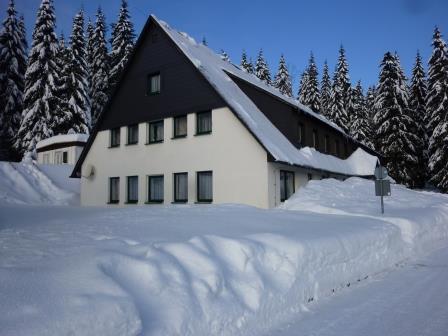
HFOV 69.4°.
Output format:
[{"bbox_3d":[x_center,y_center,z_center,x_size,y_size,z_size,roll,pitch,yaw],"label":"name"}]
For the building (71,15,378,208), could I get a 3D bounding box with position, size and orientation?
[{"bbox_3d":[4.449,-1.934,29.347,14.606,11.090,30.000,-4,-6,34],"label":"building"}]

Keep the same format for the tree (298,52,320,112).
[{"bbox_3d":[13.910,-7.009,51.019,4.300,23.198,4.300,-1,-5,0],"label":"tree"}]

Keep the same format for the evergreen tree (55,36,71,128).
[{"bbox_3d":[-22.807,-8.349,45.073,3.600,21.918,3.600,-1,-5,0],"label":"evergreen tree"}]

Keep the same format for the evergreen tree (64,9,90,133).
[{"bbox_3d":[-17.958,-8.865,39.078,4.200,21.793,4.200,-1,-5,0],"label":"evergreen tree"}]

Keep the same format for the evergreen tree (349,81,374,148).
[{"bbox_3d":[19.671,-4.220,45.302,4.400,16.506,4.400,-1,-5,0],"label":"evergreen tree"}]

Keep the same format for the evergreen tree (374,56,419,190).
[{"bbox_3d":[24.816,-6.361,45.146,6.300,20.199,6.300,-1,-5,0],"label":"evergreen tree"}]

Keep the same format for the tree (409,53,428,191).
[{"bbox_3d":[31.428,-7.546,51.037,4.000,22.766,4.000,-1,-5,0],"label":"tree"}]

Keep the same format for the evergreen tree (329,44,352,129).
[{"bbox_3d":[18.018,-7.231,49.019,4.200,23.182,4.200,-1,-5,0],"label":"evergreen tree"}]

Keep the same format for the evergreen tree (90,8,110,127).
[{"bbox_3d":[-15.869,-9.293,41.031,3.900,22.915,3.900,-1,-5,0],"label":"evergreen tree"}]

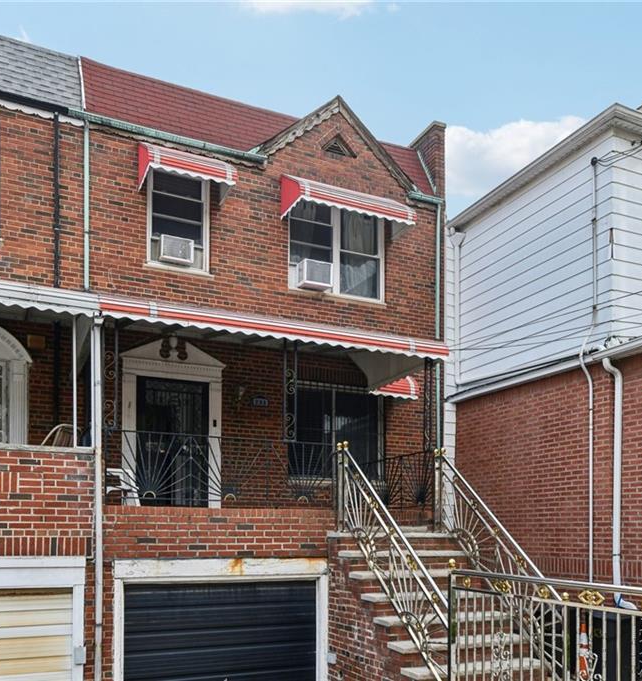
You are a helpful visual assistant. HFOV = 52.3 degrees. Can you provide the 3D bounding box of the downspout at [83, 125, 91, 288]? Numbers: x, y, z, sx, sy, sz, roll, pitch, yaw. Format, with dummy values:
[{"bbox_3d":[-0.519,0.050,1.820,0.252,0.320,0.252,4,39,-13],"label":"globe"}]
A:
[{"bbox_3d":[-3.220,-1.860,9.000,0.075,2.340,0.080,0,0,-23],"label":"downspout"}]

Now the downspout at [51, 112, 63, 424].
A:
[{"bbox_3d":[-3.570,-0.800,8.850,0.090,4.550,0.090,0,0,-23],"label":"downspout"}]

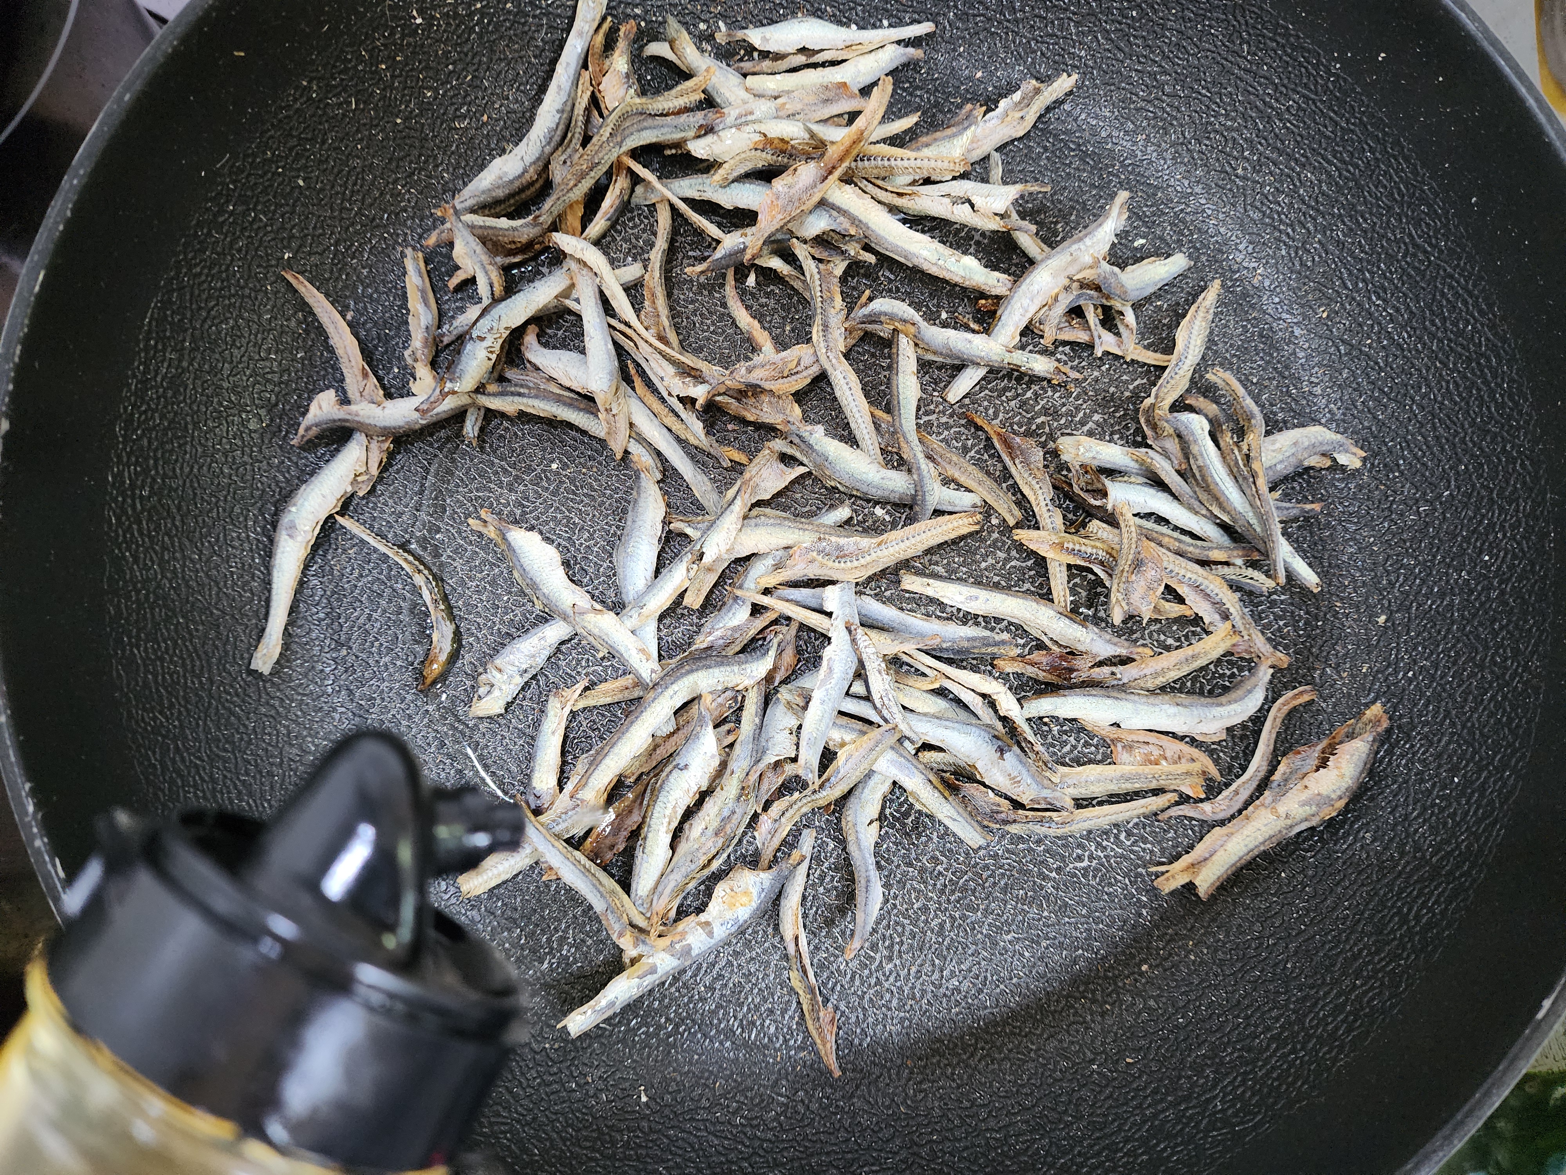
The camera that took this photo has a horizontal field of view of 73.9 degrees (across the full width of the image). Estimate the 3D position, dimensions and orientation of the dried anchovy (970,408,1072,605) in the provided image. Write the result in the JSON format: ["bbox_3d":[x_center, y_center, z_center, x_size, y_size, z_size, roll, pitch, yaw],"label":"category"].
[{"bbox_3d":[0.051,-0.017,0.210,0.011,0.006,0.044,-23,83,-4],"label":"dried anchovy"}]

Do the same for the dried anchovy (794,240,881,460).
[{"bbox_3d":[0.011,-0.048,0.209,0.008,0.007,0.049,-15,82,-3],"label":"dried anchovy"}]

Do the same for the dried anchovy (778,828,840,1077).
[{"bbox_3d":[0.004,0.069,0.197,0.009,0.006,0.045,-6,78,-1],"label":"dried anchovy"}]

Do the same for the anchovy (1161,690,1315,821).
[{"bbox_3d":[0.090,0.034,0.201,0.040,0.005,0.009,-41,84,-5],"label":"anchovy"}]

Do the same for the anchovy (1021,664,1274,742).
[{"bbox_3d":[0.072,0.025,0.203,0.050,0.006,0.013,-8,82,-2],"label":"anchovy"}]

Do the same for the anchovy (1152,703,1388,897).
[{"bbox_3d":[0.094,0.041,0.196,0.055,0.008,0.014,-34,84,-2],"label":"anchovy"}]

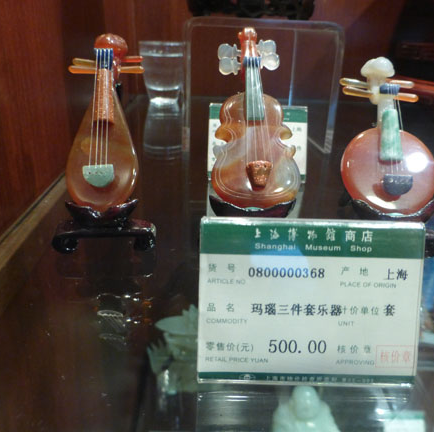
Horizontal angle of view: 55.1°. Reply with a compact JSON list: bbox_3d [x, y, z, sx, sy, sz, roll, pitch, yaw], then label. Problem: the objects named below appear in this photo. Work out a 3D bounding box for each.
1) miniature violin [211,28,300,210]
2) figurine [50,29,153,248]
[{"bbox_3d":[0.024,-0.044,0.254,0.070,0.130,0.037,-1,23,-6],"label":"miniature violin"},{"bbox_3d":[-0.070,-0.042,0.252,0.062,0.124,0.037,-1,23,-6],"label":"figurine"}]

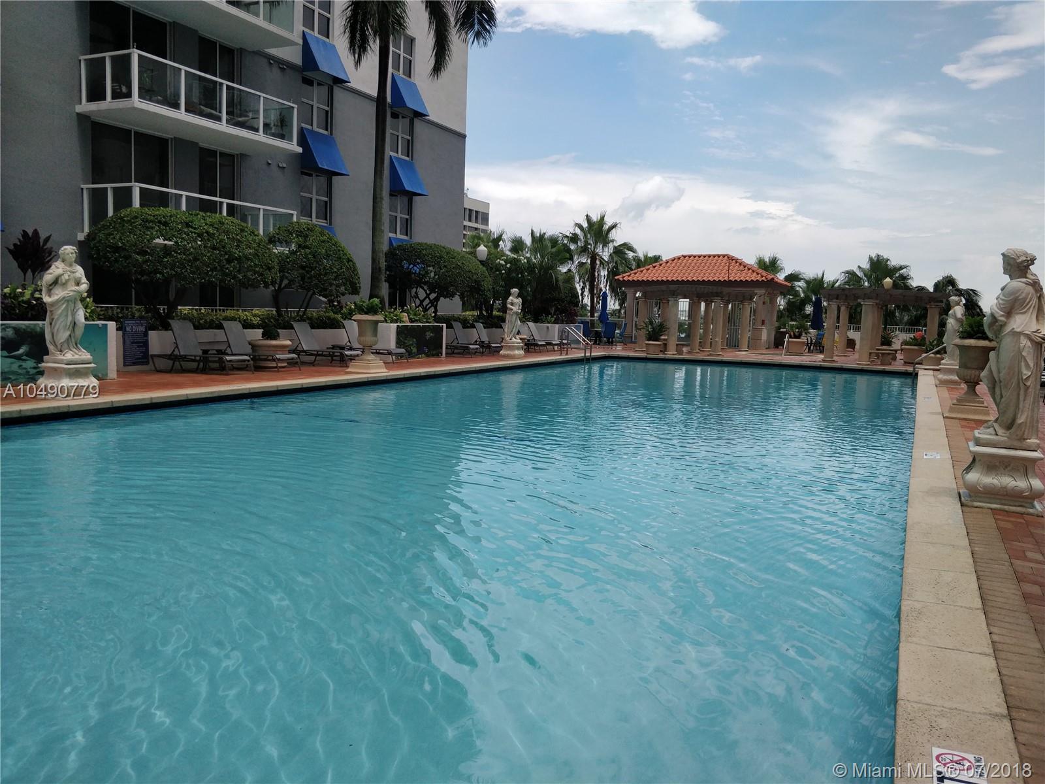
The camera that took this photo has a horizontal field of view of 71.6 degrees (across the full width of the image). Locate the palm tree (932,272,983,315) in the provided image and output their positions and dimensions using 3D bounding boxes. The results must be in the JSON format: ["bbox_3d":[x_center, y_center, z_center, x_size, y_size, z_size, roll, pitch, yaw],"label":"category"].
[{"bbox_3d":[21.859,-4.215,36.500,2.700,3.900,2.700,6,8,28],"label":"palm tree"}]

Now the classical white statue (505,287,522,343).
[{"bbox_3d":[-0.273,-2.330,22.000,0.400,1.600,0.500,8,9,42],"label":"classical white statue"}]

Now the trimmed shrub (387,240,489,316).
[{"bbox_3d":[-2.743,-3.505,23.300,3.300,2.700,3.500,2,7,0],"label":"trimmed shrub"}]

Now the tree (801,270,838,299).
[{"bbox_3d":[16.178,-4.829,39.500,2.600,4.000,2.600,6,8,28],"label":"tree"}]

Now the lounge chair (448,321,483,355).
[{"bbox_3d":[-1.771,-1.700,22.855,1.900,1.020,0.680,5,7,29],"label":"lounge chair"}]

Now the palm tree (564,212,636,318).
[{"bbox_3d":[4.319,-6.906,41.000,4.200,6.600,4.200,2,7,0],"label":"palm tree"}]

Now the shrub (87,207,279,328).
[{"bbox_3d":[-7.498,-2.732,15.900,3.600,2.650,4.000,6,8,28],"label":"shrub"}]

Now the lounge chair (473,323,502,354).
[{"bbox_3d":[-0.849,-1.960,26.174,1.880,1.050,0.660,5,7,28],"label":"lounge chair"}]

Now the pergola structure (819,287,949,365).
[{"bbox_3d":[12.628,-2.289,25.364,3.800,2.500,5.000,6,8,28],"label":"pergola structure"}]

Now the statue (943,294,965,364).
[{"bbox_3d":[10.326,-1.441,17.180,0.480,1.600,0.500,6,8,28],"label":"statue"}]

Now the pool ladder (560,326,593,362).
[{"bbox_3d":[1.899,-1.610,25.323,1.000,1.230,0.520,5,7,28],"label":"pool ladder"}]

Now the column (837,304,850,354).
[{"bbox_3d":[13.653,-2.646,30.836,0.450,2.170,0.450,5,7,28],"label":"column"}]

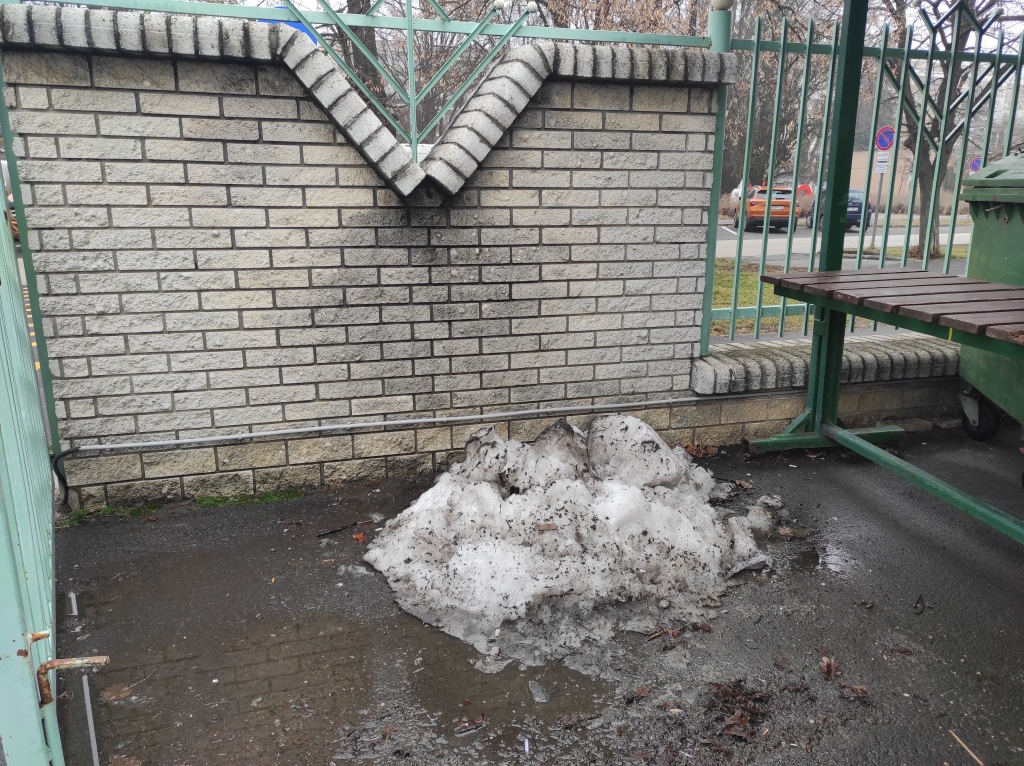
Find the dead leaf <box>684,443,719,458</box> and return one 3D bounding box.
[{"bbox_3d":[1.017,0.362,3.969,0.170,0.050,0.130,-4,15,-17],"label":"dead leaf"}]

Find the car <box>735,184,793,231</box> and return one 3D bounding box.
[{"bbox_3d":[9.700,-6.620,28.200,1.840,1.610,4.380,2,15,8],"label":"car"}]

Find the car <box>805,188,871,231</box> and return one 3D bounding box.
[{"bbox_3d":[12.700,-6.720,28.800,1.770,1.500,4.150,3,15,11],"label":"car"}]

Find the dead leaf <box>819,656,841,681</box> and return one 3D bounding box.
[{"bbox_3d":[0.932,0.838,2.170,0.062,0.035,0.085,6,16,21],"label":"dead leaf"}]

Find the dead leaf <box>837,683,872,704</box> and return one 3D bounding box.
[{"bbox_3d":[0.958,0.867,2.066,0.105,0.030,0.055,8,16,27],"label":"dead leaf"}]

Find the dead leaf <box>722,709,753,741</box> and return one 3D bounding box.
[{"bbox_3d":[0.591,0.895,1.940,0.080,0.035,0.085,4,15,15],"label":"dead leaf"}]

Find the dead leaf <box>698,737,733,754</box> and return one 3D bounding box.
[{"bbox_3d":[0.516,0.920,1.876,0.095,0.020,0.040,7,16,24],"label":"dead leaf"}]

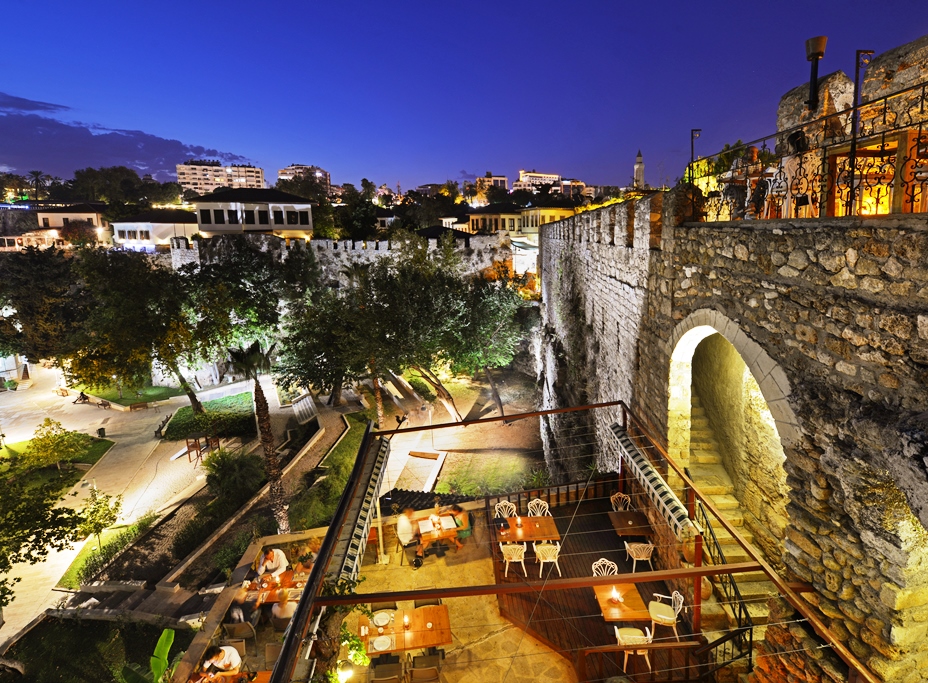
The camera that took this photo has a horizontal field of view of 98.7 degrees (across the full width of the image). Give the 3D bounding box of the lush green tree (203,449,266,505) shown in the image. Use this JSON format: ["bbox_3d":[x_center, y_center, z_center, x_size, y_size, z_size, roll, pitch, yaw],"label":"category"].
[{"bbox_3d":[-11.121,6.542,19.300,2.700,2.300,2.600,-10,16,-28],"label":"lush green tree"}]

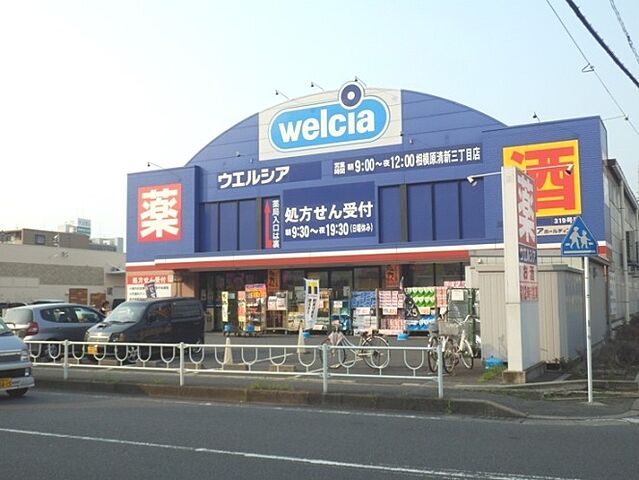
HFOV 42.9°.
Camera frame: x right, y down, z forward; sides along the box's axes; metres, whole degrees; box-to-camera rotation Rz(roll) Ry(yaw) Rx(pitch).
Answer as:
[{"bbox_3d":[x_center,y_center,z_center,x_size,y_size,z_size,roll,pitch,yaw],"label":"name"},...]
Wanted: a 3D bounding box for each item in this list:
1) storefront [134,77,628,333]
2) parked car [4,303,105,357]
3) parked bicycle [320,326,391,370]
[{"bbox_3d":[0.457,-1.182,33.586,22.000,10.200,3.000,-3,-5,30],"label":"storefront"},{"bbox_3d":[-7.321,2.570,23.329,1.660,1.520,3.750,-3,-5,28],"label":"parked car"},{"bbox_3d":[0.766,2.292,17.727,1.770,1.000,0.570,-3,-5,32],"label":"parked bicycle"}]

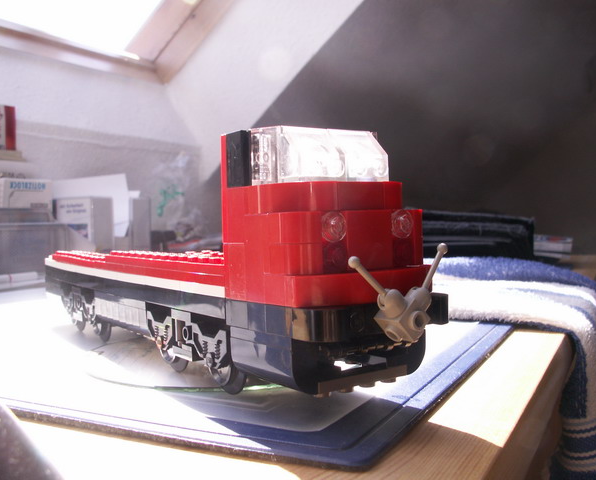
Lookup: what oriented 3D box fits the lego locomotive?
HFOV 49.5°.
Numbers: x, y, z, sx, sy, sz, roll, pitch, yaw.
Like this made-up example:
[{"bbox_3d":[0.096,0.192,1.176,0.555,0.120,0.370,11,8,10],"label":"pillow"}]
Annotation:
[{"bbox_3d":[-0.050,0.008,0.275,0.049,0.079,0.279,-2,1,-35],"label":"lego locomotive"}]

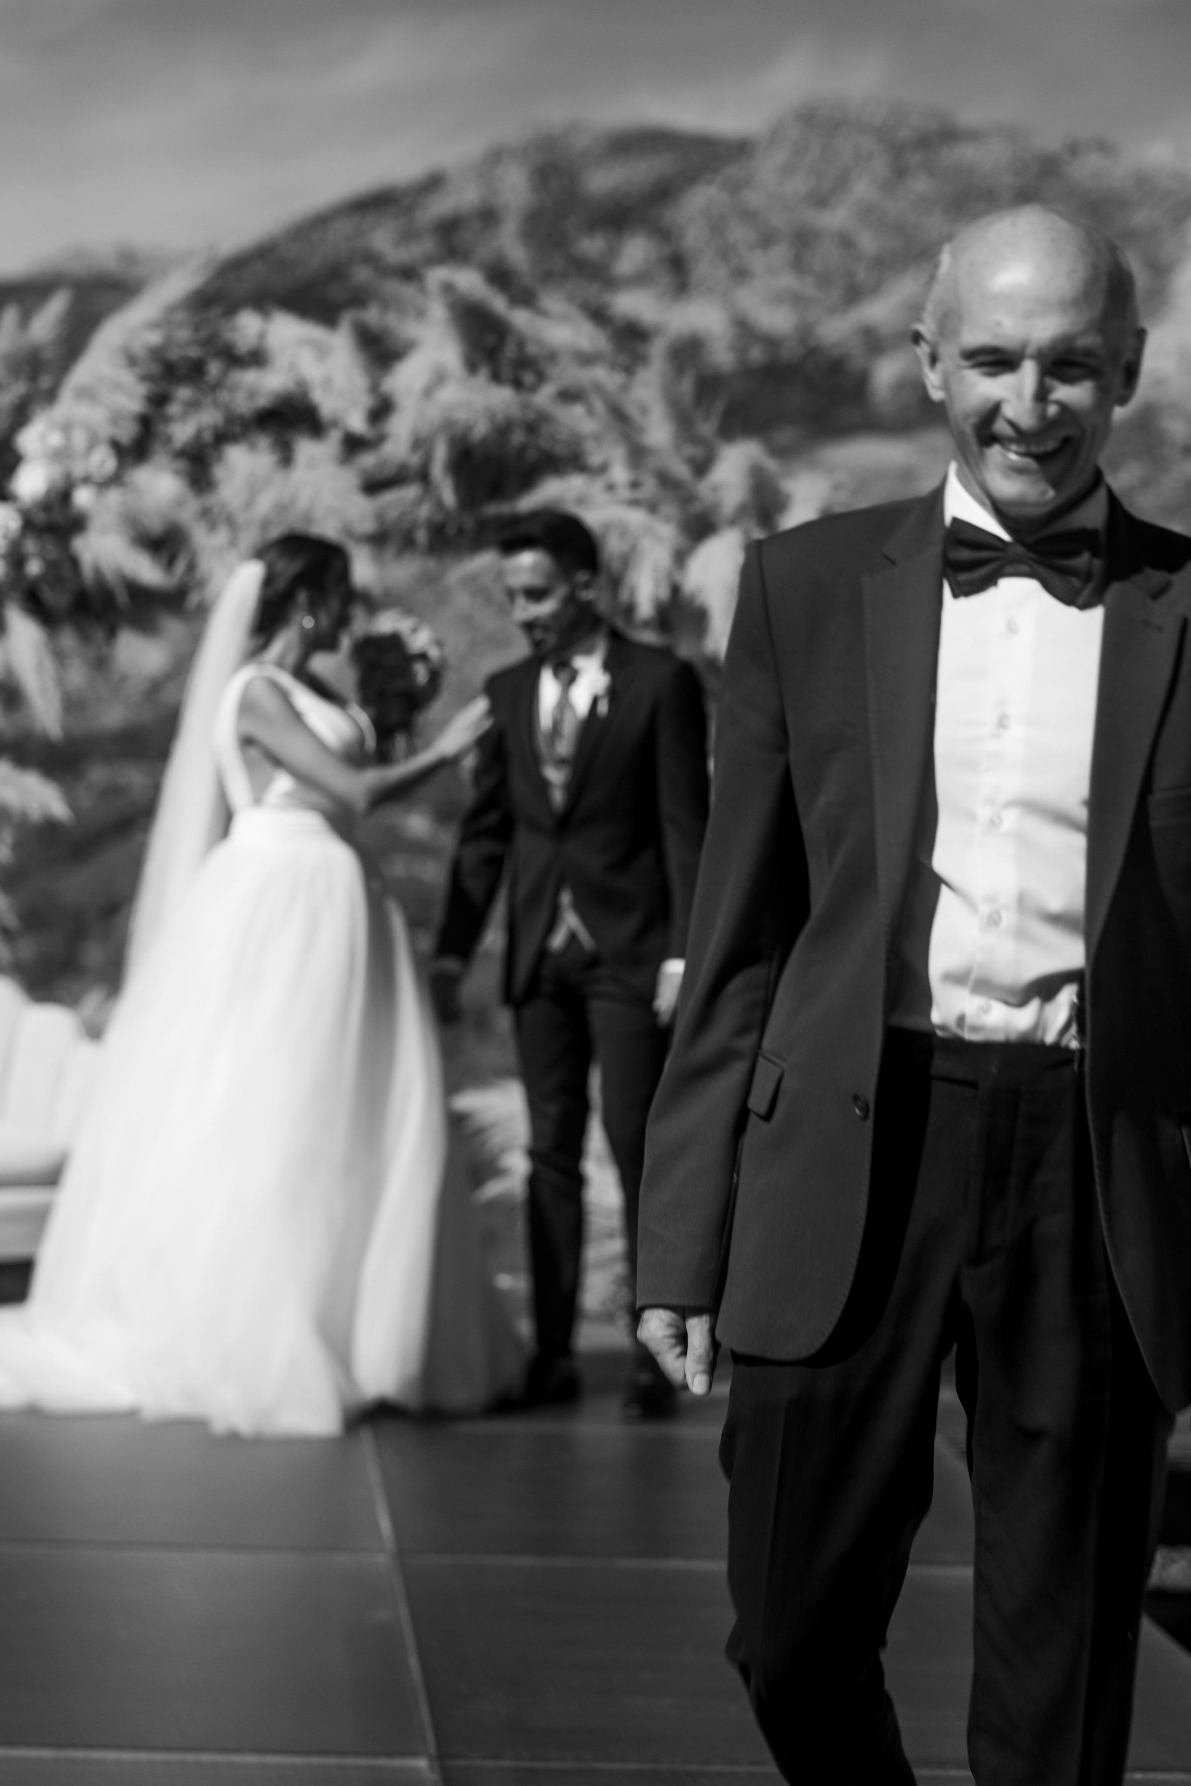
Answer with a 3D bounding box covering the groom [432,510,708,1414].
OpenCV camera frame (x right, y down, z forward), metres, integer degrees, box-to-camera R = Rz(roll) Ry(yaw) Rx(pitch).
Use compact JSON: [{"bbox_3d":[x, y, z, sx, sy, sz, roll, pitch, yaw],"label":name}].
[{"bbox_3d":[-0.049,0.131,8.150,0.550,1.750,0.360,1,2,26],"label":"groom"}]

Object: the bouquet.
[{"bbox_3d":[-0.392,-0.410,8.250,0.210,0.310,0.210,-1,2,-37],"label":"bouquet"}]

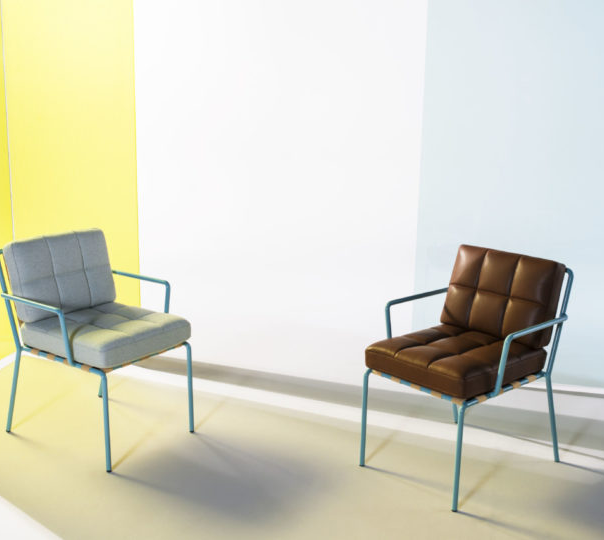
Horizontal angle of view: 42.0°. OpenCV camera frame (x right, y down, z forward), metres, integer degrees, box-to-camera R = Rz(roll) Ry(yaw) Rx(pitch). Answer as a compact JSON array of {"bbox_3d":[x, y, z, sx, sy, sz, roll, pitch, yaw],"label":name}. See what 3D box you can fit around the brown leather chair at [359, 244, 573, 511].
[{"bbox_3d":[0.607,0.352,2.960,0.625,0.803,0.563,-10,16,-41],"label":"brown leather chair"}]

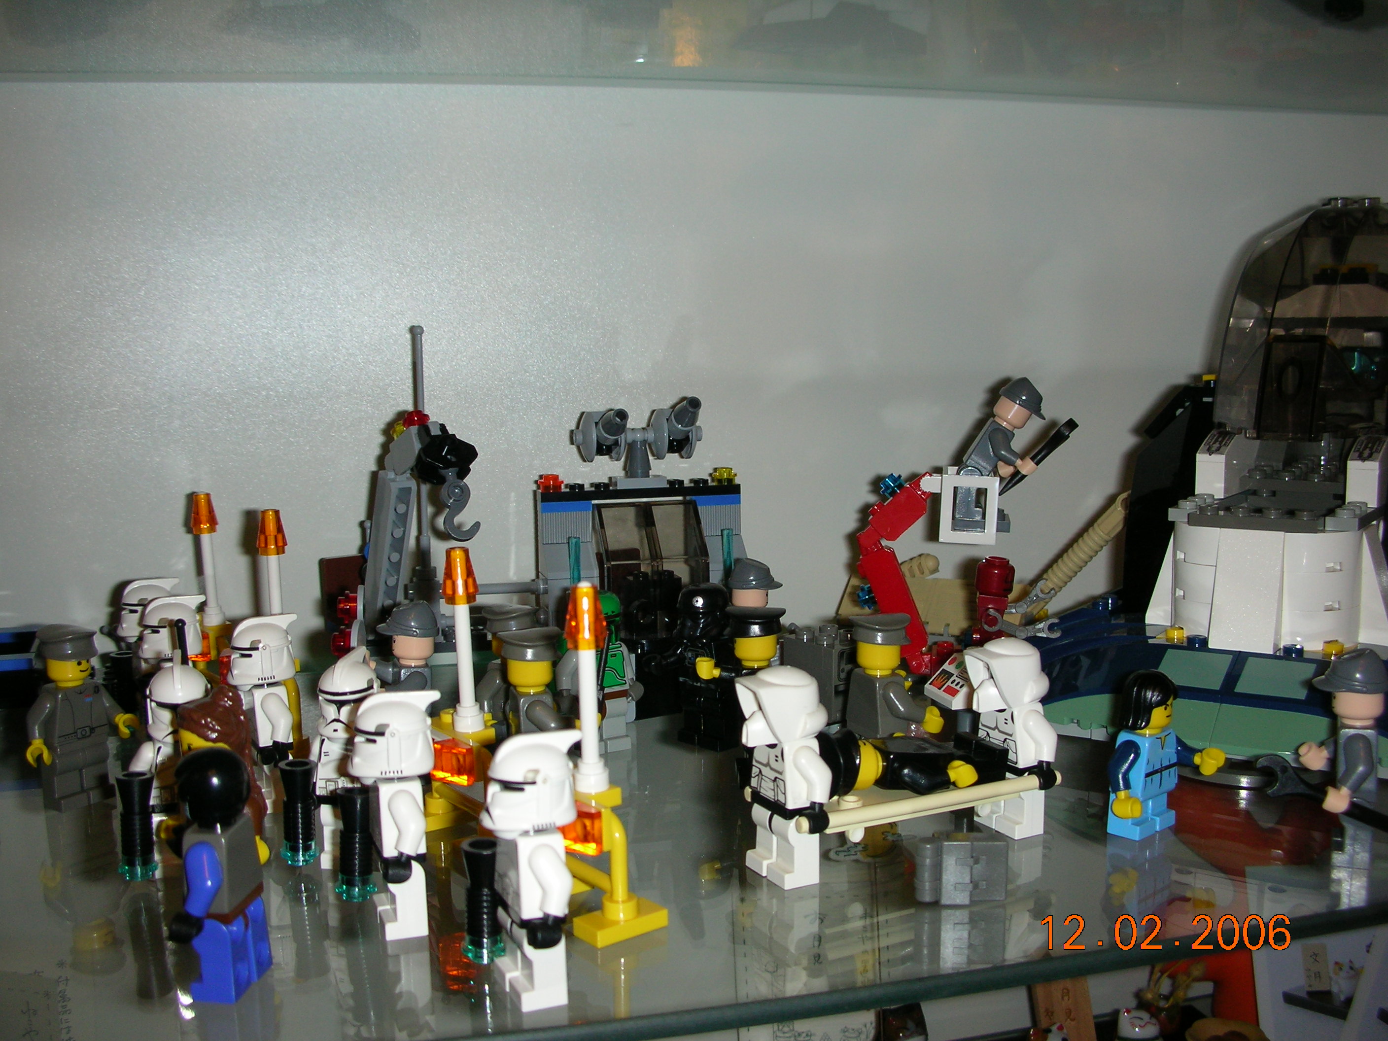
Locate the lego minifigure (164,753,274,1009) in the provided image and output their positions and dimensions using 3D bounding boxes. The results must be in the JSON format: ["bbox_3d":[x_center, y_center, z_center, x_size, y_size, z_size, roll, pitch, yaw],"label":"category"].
[{"bbox_3d":[-0.081,0.059,0.239,0.014,0.042,0.024,0,6,4],"label":"lego minifigure"}]

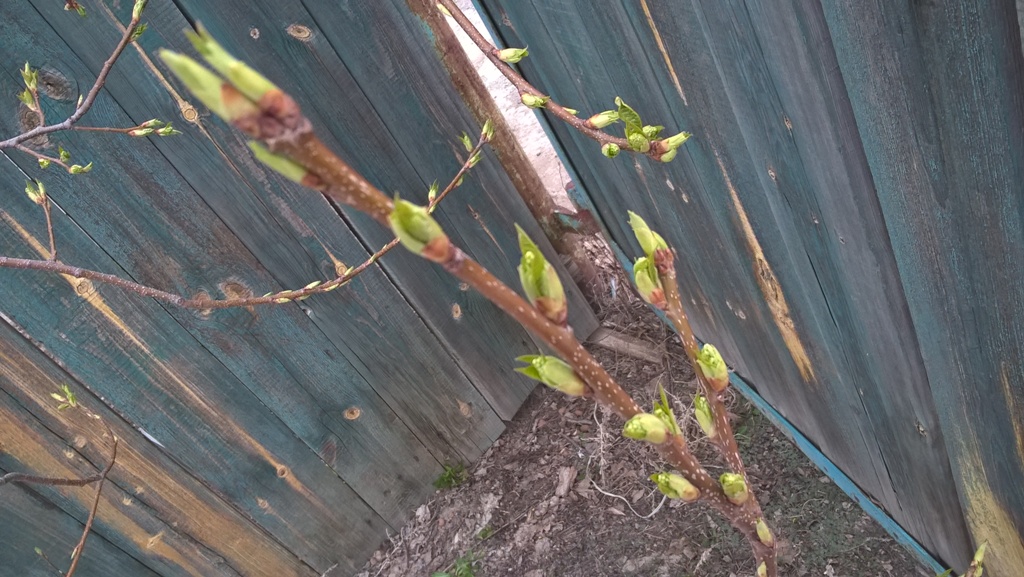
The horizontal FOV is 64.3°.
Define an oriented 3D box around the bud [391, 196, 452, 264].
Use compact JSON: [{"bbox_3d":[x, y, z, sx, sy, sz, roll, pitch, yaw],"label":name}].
[{"bbox_3d":[-0.020,-0.013,0.182,0.009,0.021,0.009,-46,25,-2],"label":"bud"}]

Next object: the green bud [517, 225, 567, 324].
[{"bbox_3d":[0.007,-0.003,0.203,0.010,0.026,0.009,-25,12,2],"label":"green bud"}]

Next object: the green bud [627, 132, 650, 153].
[{"bbox_3d":[0.064,-0.073,0.410,0.011,0.015,0.010,0,75,6],"label":"green bud"}]

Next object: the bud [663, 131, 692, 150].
[{"bbox_3d":[0.084,-0.075,0.415,0.017,0.007,0.007,-28,4,14],"label":"bud"}]

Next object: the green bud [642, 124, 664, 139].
[{"bbox_3d":[0.073,-0.081,0.420,0.012,0.007,0.007,-27,5,27],"label":"green bud"}]

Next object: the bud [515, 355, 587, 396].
[{"bbox_3d":[0.011,0.024,0.227,0.009,0.021,0.009,174,114,-77],"label":"bud"}]

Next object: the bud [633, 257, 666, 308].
[{"bbox_3d":[0.048,-0.002,0.285,0.009,0.020,0.009,-26,9,9],"label":"bud"}]

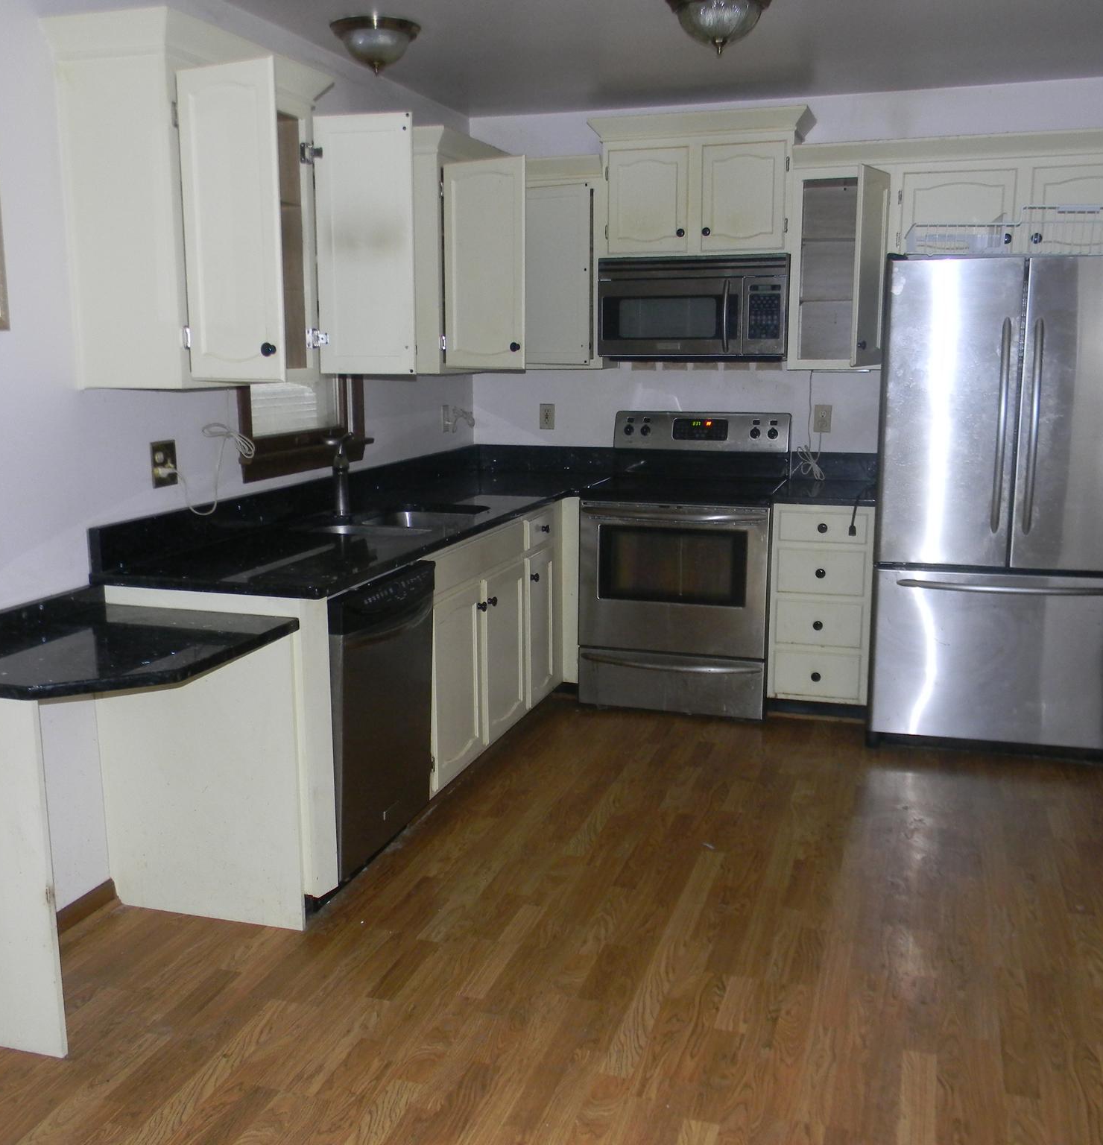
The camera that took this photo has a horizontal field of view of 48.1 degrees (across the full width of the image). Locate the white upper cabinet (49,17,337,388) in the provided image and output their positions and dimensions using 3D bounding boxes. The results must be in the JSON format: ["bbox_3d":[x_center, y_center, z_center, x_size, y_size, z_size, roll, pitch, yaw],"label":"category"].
[{"bbox_3d":[-0.915,-0.942,3.323,0.352,0.861,0.820,3,11,17],"label":"white upper cabinet"}]

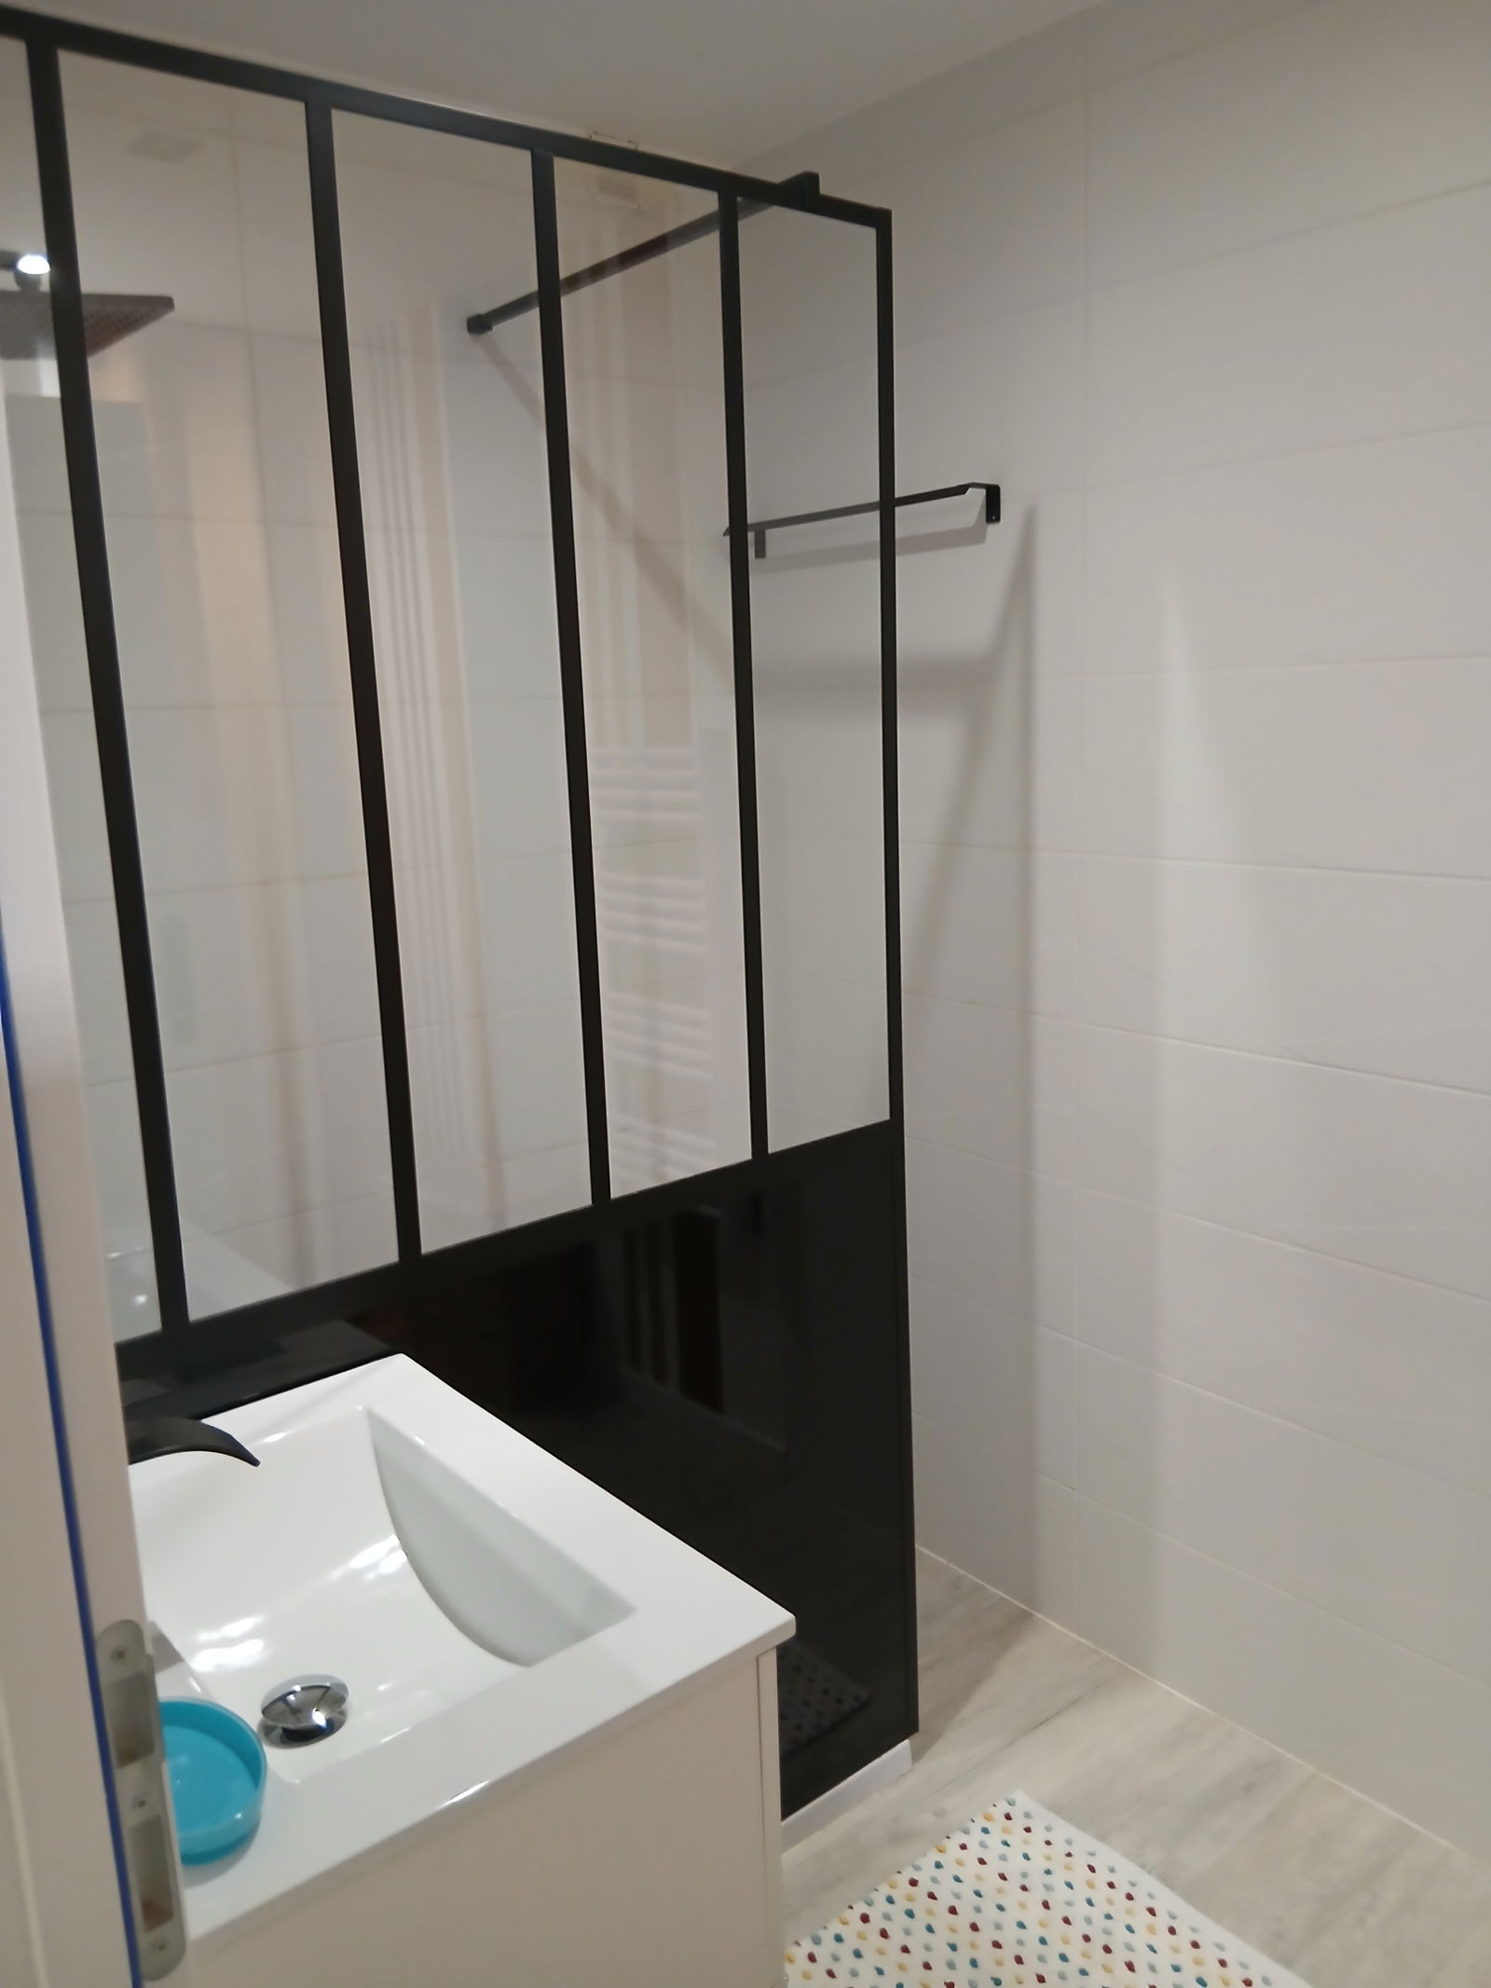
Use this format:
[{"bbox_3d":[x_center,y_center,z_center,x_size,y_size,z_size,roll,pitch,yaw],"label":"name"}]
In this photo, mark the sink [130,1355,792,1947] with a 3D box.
[{"bbox_3d":[-0.331,0.512,1.156,0.460,0.150,0.605,-11,14,-38],"label":"sink"}]

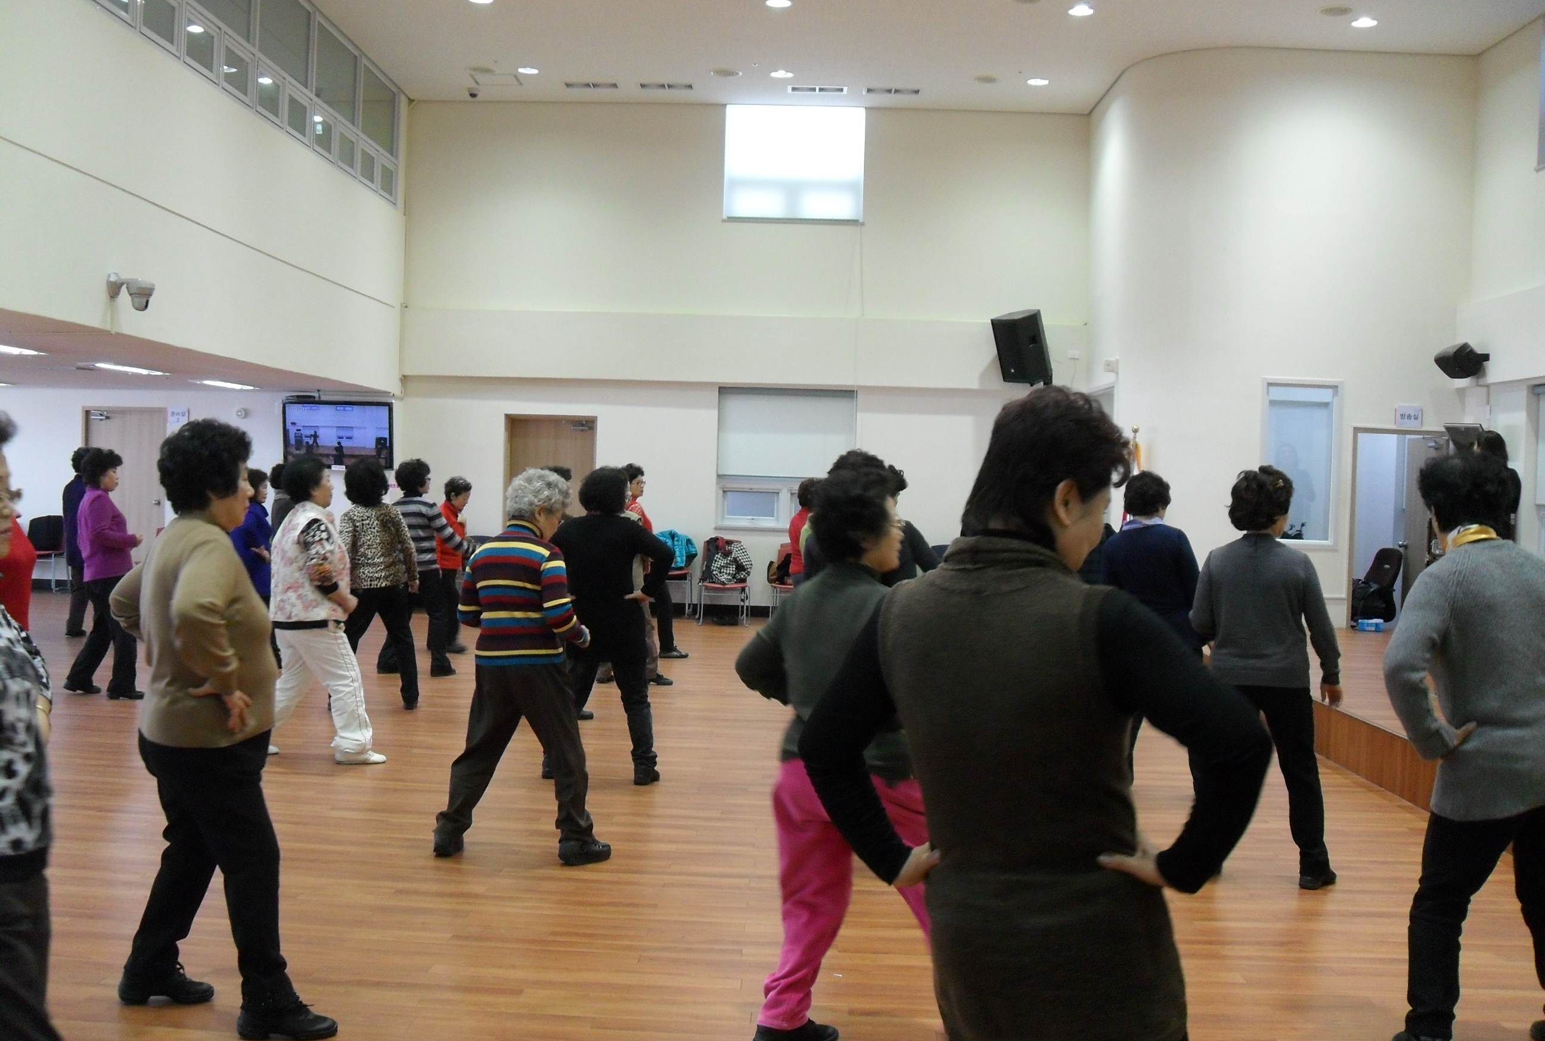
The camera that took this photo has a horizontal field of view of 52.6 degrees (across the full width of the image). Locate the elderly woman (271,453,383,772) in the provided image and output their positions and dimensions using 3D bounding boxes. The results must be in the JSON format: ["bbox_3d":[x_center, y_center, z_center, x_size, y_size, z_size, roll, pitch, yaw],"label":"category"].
[{"bbox_3d":[-2.280,0.436,7.770,0.660,1.500,0.460,1,1,-16],"label":"elderly woman"}]

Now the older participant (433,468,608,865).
[{"bbox_3d":[-0.920,0.534,5.900,0.520,1.460,0.470,3,2,42],"label":"older participant"}]

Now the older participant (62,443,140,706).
[{"bbox_3d":[-4.150,0.323,9.750,0.540,1.540,0.460,1,1,-17],"label":"older participant"}]

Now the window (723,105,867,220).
[{"bbox_3d":[0.237,-3.786,16.600,1.500,1.250,0.120,2,1,1],"label":"window"}]

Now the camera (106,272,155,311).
[{"bbox_3d":[-4.006,-1.428,9.750,0.290,0.230,0.170,2,1,1],"label":"camera"}]

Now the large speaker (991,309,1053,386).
[{"bbox_3d":[2.569,-1.785,16.100,0.380,0.670,0.410,-17,10,-27],"label":"large speaker"}]

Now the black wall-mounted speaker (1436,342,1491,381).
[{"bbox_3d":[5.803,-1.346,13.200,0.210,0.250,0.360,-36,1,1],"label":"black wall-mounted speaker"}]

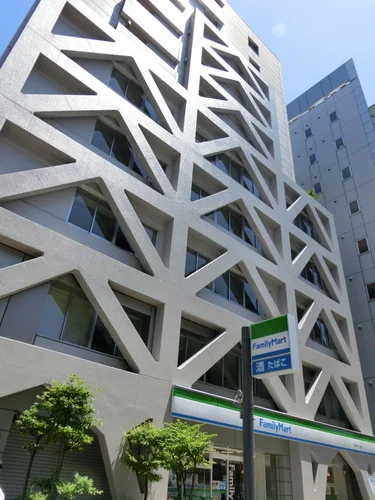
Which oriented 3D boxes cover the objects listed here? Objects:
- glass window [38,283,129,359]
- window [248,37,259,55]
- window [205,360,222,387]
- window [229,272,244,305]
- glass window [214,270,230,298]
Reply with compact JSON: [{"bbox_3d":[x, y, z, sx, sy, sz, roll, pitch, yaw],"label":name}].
[{"bbox_3d":[-2.954,2.286,11.249,3.200,1.605,0.120,28,-38,-32],"label":"glass window"},{"bbox_3d":[5.438,-16.729,29.741,1.264,1.370,0.120,28,-38,-32],"label":"window"},{"bbox_3d":[1.090,4.461,14.130,0.965,1.576,0.100,28,-38,-32],"label":"window"},{"bbox_3d":[2.310,1.799,16.733,0.995,1.487,0.100,28,-38,-32],"label":"window"},{"bbox_3d":[1.561,1.399,16.197,1.014,1.487,0.100,28,-38,-32],"label":"glass window"}]

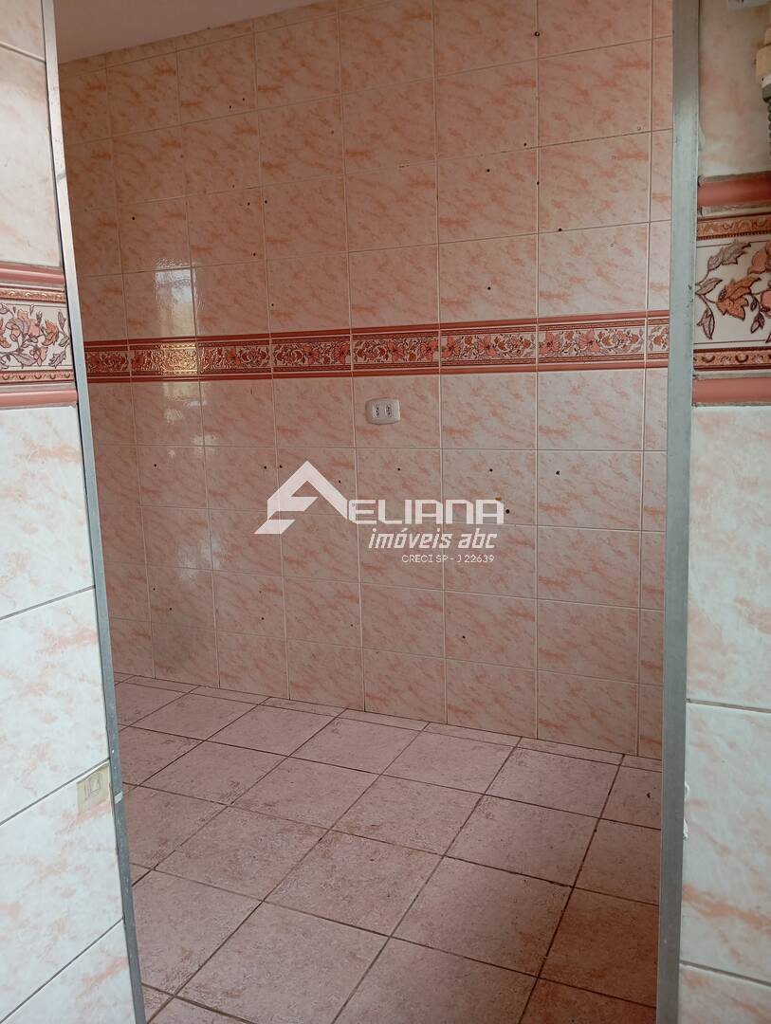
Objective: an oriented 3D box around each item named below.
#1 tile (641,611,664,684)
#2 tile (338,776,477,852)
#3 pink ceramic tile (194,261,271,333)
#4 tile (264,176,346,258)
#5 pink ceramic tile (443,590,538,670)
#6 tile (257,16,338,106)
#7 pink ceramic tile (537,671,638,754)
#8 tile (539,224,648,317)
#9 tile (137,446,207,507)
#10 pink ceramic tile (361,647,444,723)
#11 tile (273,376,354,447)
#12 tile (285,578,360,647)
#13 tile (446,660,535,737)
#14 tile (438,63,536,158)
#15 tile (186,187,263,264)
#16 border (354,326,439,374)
[{"bbox_3d":[0.968,0.437,2.596,0.330,0.248,0.010,3,11,25],"label":"tile"},{"bbox_3d":[0.073,0.885,2.433,0.335,0.010,0.335,3,11,25],"label":"tile"},{"bbox_3d":[-0.574,-0.790,3.079,0.330,0.250,0.010,3,11,24],"label":"pink ceramic tile"},{"bbox_3d":[-0.278,-1.015,2.873,0.325,0.248,0.010,3,11,25],"label":"tile"},{"bbox_3d":[0.360,0.404,2.840,0.325,0.244,0.010,3,11,25],"label":"pink ceramic tile"},{"bbox_3d":[-0.299,-1.536,2.849,0.332,0.248,0.010,3,11,25],"label":"tile"},{"bbox_3d":[0.682,0.676,2.809,0.332,0.249,0.010,3,11,25],"label":"pink ceramic tile"},{"bbox_3d":[0.623,-0.723,2.507,0.325,0.245,0.010,3,11,25],"label":"tile"},{"bbox_3d":[-0.846,-0.142,3.301,0.325,0.244,0.010,3,11,25],"label":"tile"},{"bbox_3d":[0.070,0.641,3.054,0.329,0.245,0.010,3,11,25],"label":"pink ceramic tile"},{"bbox_3d":[-0.260,-0.361,3.014,0.330,0.250,0.010,3,11,24],"label":"tile"},{"bbox_3d":[-0.237,0.380,3.144,0.330,0.250,0.010,3,11,24],"label":"tile"},{"bbox_3d":[0.372,0.656,2.916,0.329,0.245,0.010,3,11,25],"label":"tile"},{"bbox_3d":[0.310,-1.232,2.558,0.325,0.246,0.010,3,11,25],"label":"tile"},{"bbox_3d":[-0.585,-1.045,3.055,0.331,0.251,0.010,3,11,25],"label":"tile"},{"bbox_3d":[0.034,-0.552,2.846,0.330,0.165,0.012,3,11,25],"label":"border"}]

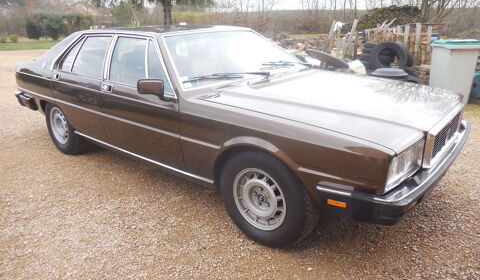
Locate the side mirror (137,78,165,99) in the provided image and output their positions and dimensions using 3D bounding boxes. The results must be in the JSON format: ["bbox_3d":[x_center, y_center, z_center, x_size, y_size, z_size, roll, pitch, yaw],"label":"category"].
[{"bbox_3d":[-0.613,-0.355,2.373,0.090,0.120,0.185,14,24,38],"label":"side mirror"}]

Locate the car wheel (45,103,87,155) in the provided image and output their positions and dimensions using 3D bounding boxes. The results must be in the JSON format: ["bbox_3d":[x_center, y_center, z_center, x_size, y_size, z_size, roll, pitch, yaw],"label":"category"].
[{"bbox_3d":[-1.972,-0.200,3.975,0.685,0.680,0.230,14,24,38],"label":"car wheel"}]

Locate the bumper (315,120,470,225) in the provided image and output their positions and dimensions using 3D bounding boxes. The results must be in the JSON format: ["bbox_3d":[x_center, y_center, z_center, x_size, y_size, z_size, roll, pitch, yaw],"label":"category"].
[{"bbox_3d":[1.172,0.107,2.339,0.490,0.210,1.860,14,24,38],"label":"bumper"}]

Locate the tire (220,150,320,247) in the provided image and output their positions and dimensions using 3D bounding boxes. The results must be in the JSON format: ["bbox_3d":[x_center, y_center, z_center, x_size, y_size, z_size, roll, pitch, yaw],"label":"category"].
[{"bbox_3d":[0.179,0.345,2.266,0.685,0.680,0.230,14,24,38],"label":"tire"}]

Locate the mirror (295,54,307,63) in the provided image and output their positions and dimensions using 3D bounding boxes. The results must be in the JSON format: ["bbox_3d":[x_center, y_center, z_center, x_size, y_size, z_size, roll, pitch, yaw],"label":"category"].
[{"bbox_3d":[0.668,-0.868,3.821,0.090,0.115,0.185,14,24,38],"label":"mirror"}]

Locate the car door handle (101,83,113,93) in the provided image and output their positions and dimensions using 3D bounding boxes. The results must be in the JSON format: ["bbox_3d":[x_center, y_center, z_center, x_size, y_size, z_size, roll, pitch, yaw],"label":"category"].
[{"bbox_3d":[-1.129,-0.446,2.942,0.130,0.082,0.040,14,24,38],"label":"car door handle"}]

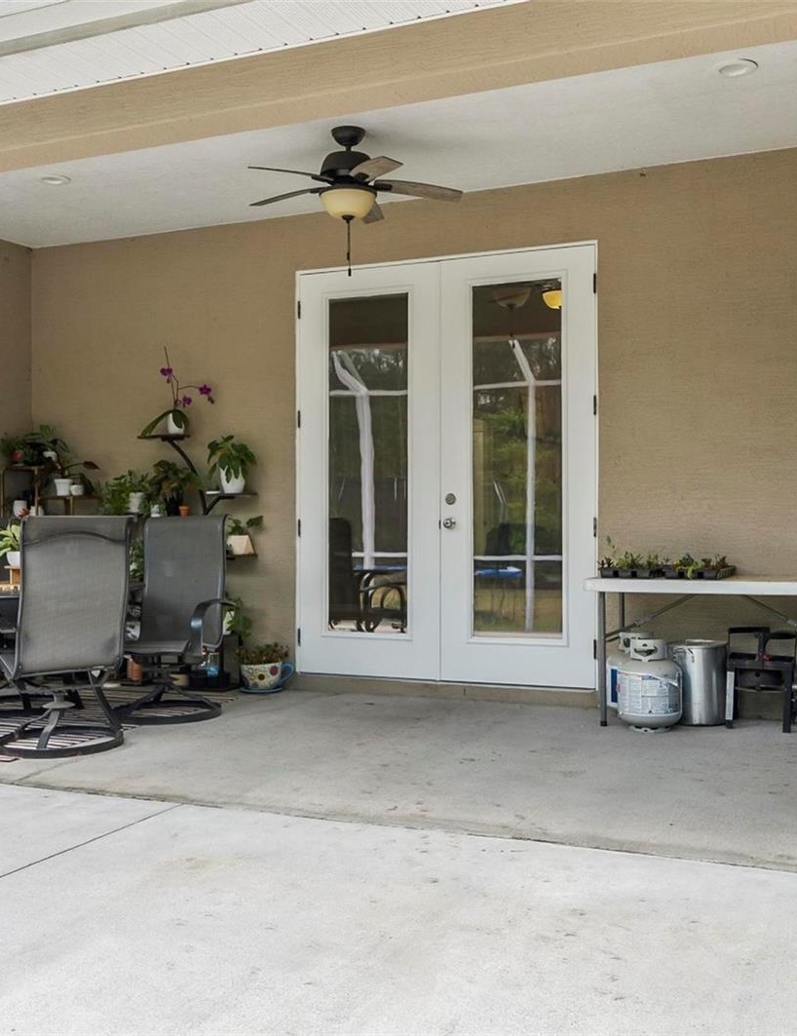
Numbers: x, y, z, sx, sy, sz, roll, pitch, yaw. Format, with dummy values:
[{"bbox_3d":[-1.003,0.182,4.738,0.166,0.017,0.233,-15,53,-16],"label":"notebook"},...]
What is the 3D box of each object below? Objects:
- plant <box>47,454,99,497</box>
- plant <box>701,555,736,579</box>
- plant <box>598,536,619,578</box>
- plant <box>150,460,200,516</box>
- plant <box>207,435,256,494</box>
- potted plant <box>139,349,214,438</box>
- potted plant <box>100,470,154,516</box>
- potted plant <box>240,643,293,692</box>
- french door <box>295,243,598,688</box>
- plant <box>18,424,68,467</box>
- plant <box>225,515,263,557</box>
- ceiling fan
[{"bbox_3d":[-2.117,-0.278,7.040,0.280,0.275,0.200,0,0,24],"label":"plant"},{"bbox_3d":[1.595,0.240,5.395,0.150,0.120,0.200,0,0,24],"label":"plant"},{"bbox_3d":[1.076,0.200,5.540,0.100,0.215,0.100,0,0,24],"label":"plant"},{"bbox_3d":[-1.405,-0.195,6.781,0.300,0.350,0.290,0,0,0],"label":"plant"},{"bbox_3d":[-1.027,-0.330,6.658,0.290,0.365,0.290,0,0,0],"label":"plant"},{"bbox_3d":[-1.397,-0.783,6.816,0.420,0.550,0.220,0,0,24],"label":"potted plant"},{"bbox_3d":[-1.733,-0.152,6.914,0.290,0.300,0.240,0,0,24],"label":"potted plant"},{"bbox_3d":[-0.823,0.917,6.646,0.310,0.310,0.280,0,0,24],"label":"potted plant"},{"bbox_3d":[0.236,-0.278,6.303,1.880,2.470,0.100,0,0,24],"label":"french door"},{"bbox_3d":[-2.355,-0.480,7.161,0.320,0.290,0.300,0,0,24],"label":"plant"},{"bbox_3d":[-0.950,0.112,6.612,0.200,0.255,0.170,0,0,24],"label":"plant"},{"bbox_3d":[-0.242,-1.523,5.245,1.110,0.698,1.110,0,0,24],"label":"ceiling fan"}]

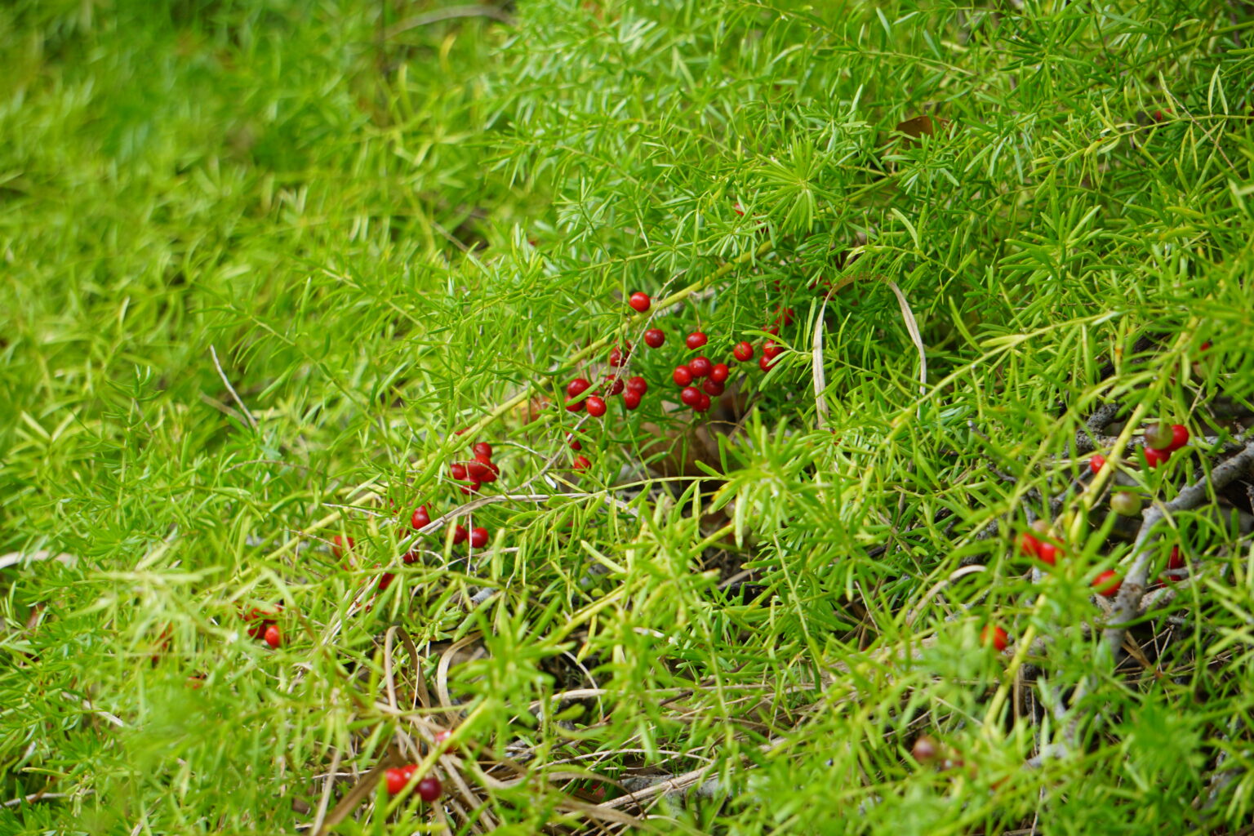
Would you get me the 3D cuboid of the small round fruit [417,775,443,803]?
[{"bbox_3d":[-0.063,0.118,2.030,0.007,0.007,0.007,0,33,0],"label":"small round fruit"}]

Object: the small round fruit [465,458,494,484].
[{"bbox_3d":[-0.051,0.018,2.180,0.007,0.007,0.007,0,33,0],"label":"small round fruit"}]

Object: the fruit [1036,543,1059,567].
[{"bbox_3d":[0.137,0.045,2.080,0.007,0.007,0.007,0,33,0],"label":"fruit"}]

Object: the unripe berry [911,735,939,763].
[{"bbox_3d":[0.094,0.105,2.020,0.008,0.008,0.008,0,33,0],"label":"unripe berry"}]

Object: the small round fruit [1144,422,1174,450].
[{"bbox_3d":[0.176,0.006,2.110,0.009,0.009,0.009,0,33,0],"label":"small round fruit"}]

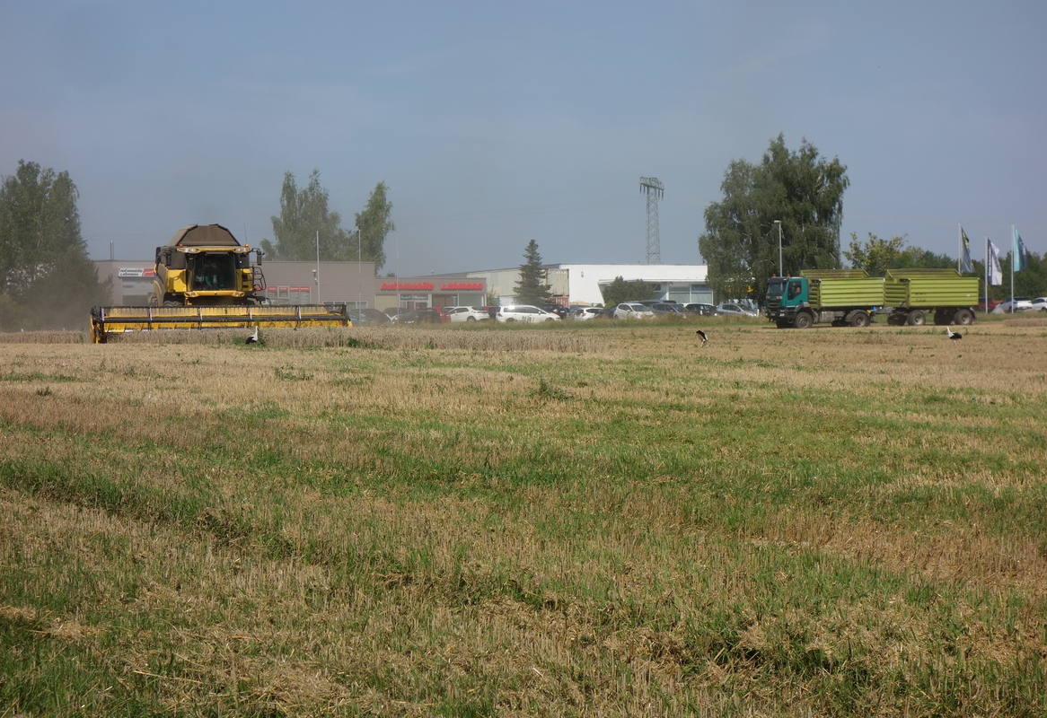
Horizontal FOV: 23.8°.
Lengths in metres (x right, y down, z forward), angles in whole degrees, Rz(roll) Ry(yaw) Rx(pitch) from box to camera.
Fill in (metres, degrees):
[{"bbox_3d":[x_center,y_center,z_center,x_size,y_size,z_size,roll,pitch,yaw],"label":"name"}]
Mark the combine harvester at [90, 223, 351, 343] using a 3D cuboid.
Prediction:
[{"bbox_3d":[-12.200,-2.950,95.400,9.600,4.700,10.300,-1,1,-13],"label":"combine harvester"}]

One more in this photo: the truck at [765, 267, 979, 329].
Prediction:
[{"bbox_3d":[22.529,-3.925,160.000,14.600,3.700,2.550,-1,1,-26],"label":"truck"}]

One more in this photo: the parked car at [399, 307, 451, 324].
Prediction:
[{"bbox_3d":[-7.062,-2.901,177.000,4.200,1.470,1.760,-2,2,-38],"label":"parked car"}]

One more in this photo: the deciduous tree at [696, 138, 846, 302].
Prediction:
[{"bbox_3d":[23.146,-11.894,232.000,13.900,17.000,13.000,-1,1,0],"label":"deciduous tree"}]

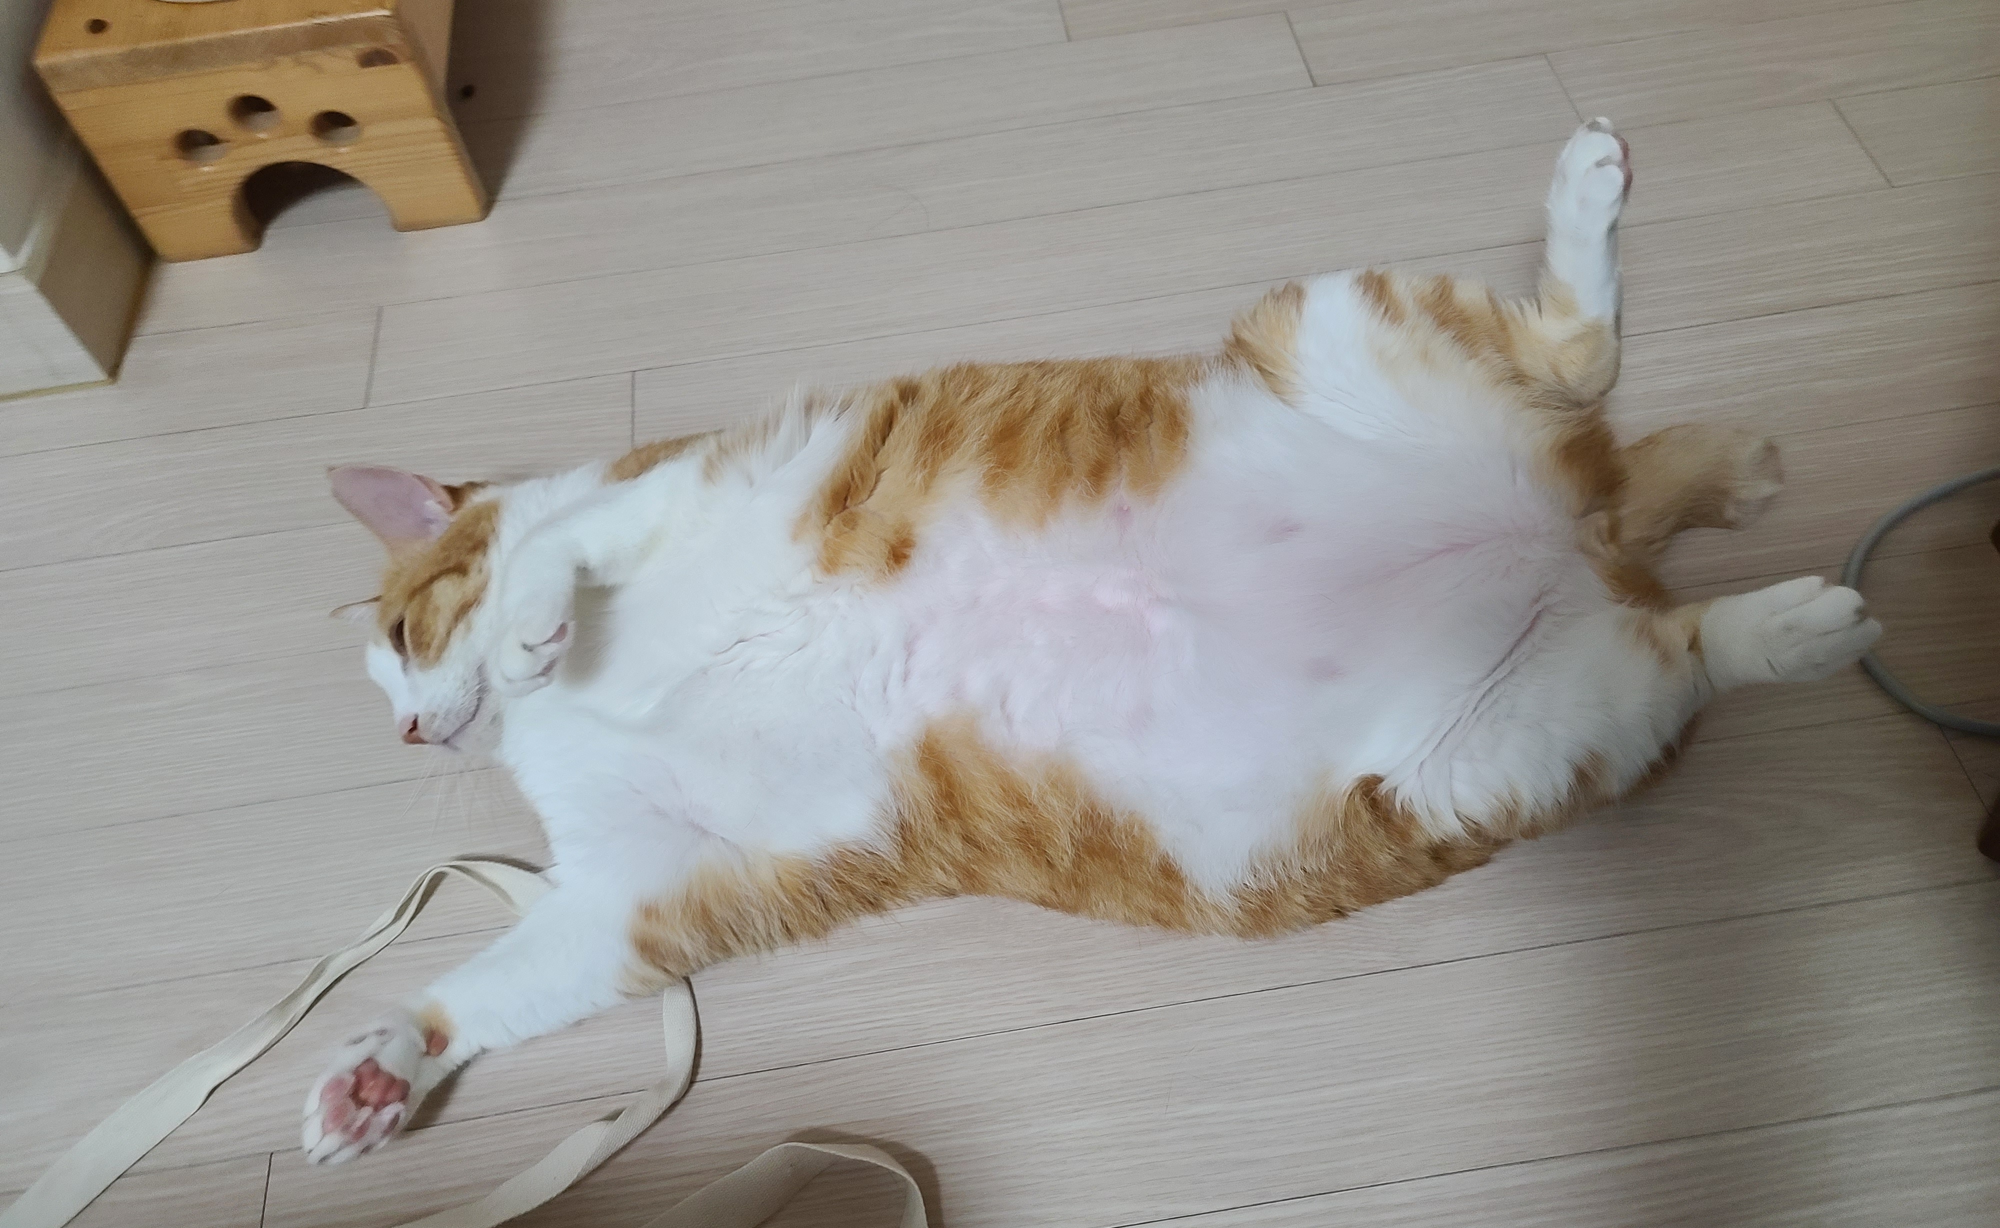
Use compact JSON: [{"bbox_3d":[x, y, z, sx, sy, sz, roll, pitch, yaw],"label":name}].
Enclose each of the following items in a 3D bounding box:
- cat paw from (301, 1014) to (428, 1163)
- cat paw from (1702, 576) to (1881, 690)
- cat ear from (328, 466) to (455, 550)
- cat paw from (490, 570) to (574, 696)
[{"bbox_3d":[-0.236,0.176,0.537,0.038,0.028,0.052,30,99,-5],"label":"cat paw"},{"bbox_3d":[0.323,0.008,0.590,0.064,0.032,0.039,-9,78,-7],"label":"cat paw"},{"bbox_3d":[-0.275,-0.048,0.653,0.051,0.020,0.036,32,81,-6],"label":"cat ear"},{"bbox_3d":[-0.182,0.007,0.562,0.029,0.034,0.046,-2,82,-39],"label":"cat paw"}]

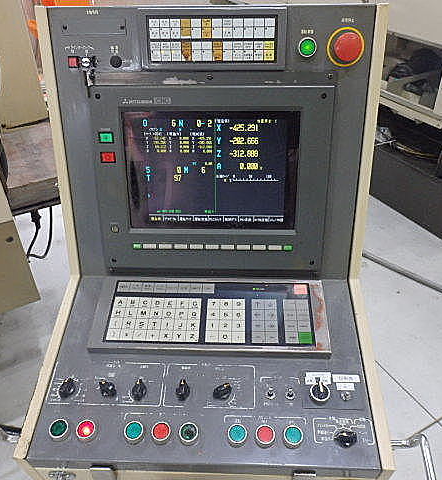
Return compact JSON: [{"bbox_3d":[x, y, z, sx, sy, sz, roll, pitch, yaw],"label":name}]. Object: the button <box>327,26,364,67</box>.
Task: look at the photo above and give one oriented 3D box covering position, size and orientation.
[{"bbox_3d":[0.194,-0.293,0.703,0.057,0.057,0.030,0,21,2],"label":"button"}]

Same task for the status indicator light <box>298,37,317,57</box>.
[{"bbox_3d":[0.133,-0.296,0.711,0.028,0.028,0.016,0,21,2],"label":"status indicator light"}]

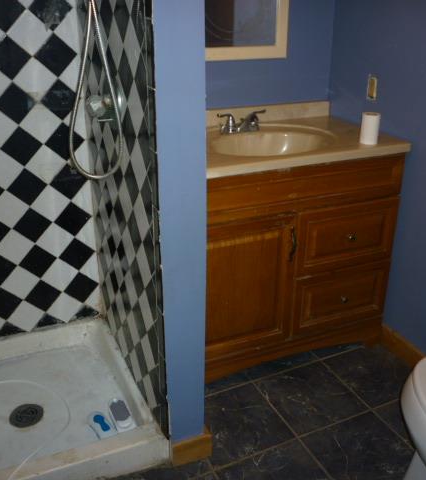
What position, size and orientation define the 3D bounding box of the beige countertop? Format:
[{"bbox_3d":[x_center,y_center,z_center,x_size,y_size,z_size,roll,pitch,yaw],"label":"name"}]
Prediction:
[{"bbox_3d":[0.193,-0.357,1.986,0.927,0.037,0.538,-11,26,-23],"label":"beige countertop"}]

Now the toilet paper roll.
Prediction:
[{"bbox_3d":[0.559,-0.395,1.903,0.065,0.104,0.065,0,24,0],"label":"toilet paper roll"}]

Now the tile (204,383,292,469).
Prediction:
[{"bbox_3d":[0.083,0.643,1.897,0.303,0.010,0.313,-11,26,-23],"label":"tile"}]

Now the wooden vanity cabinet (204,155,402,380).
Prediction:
[{"bbox_3d":[0.186,0.048,2.169,0.909,0.857,0.528,-11,26,-23],"label":"wooden vanity cabinet"}]

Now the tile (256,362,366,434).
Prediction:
[{"bbox_3d":[0.367,0.590,2.019,0.313,0.010,0.313,-11,26,-23],"label":"tile"}]

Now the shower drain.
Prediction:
[{"bbox_3d":[-0.649,0.613,1.864,0.115,0.012,0.115,-11,26,-23],"label":"shower drain"}]

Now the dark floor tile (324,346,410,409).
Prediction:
[{"bbox_3d":[0.653,0.536,2.142,0.307,0.010,0.313,-11,26,-23],"label":"dark floor tile"}]

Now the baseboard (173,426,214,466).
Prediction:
[{"bbox_3d":[-0.065,0.673,1.712,0.138,0.085,0.025,-11,26,-23],"label":"baseboard"}]

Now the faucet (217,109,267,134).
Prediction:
[{"bbox_3d":[0.116,-0.447,2.062,0.213,0.070,0.124,-11,26,-23],"label":"faucet"}]

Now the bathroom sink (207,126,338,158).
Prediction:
[{"bbox_3d":[0.214,-0.310,1.996,0.468,0.138,0.408,-11,26,-23],"label":"bathroom sink"}]

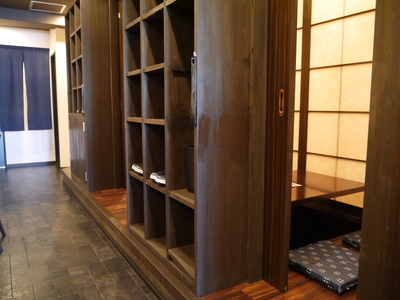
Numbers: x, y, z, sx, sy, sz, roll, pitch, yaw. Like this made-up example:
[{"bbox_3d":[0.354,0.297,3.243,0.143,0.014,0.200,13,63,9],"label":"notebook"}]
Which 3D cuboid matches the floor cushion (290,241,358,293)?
[{"bbox_3d":[0.791,0.683,1.946,0.434,0.048,0.424,-4,8,-31],"label":"floor cushion"}]

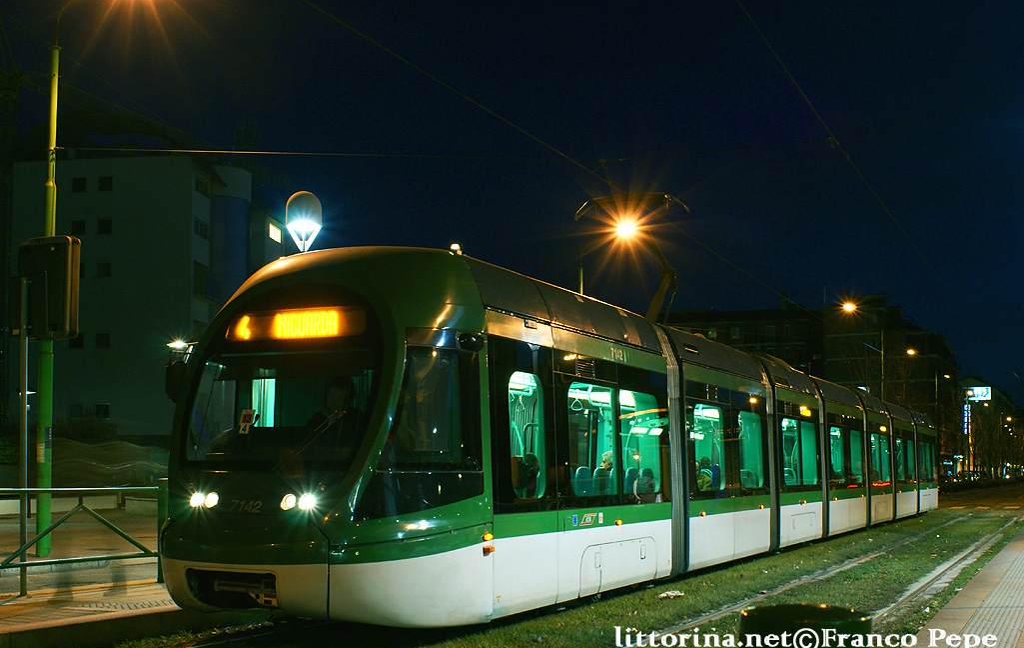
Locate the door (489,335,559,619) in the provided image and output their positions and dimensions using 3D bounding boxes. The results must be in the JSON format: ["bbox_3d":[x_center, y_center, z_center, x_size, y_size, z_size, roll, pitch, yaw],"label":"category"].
[{"bbox_3d":[0.092,1.339,10.559,0.100,2.340,1.360,-3,-8,25],"label":"door"}]

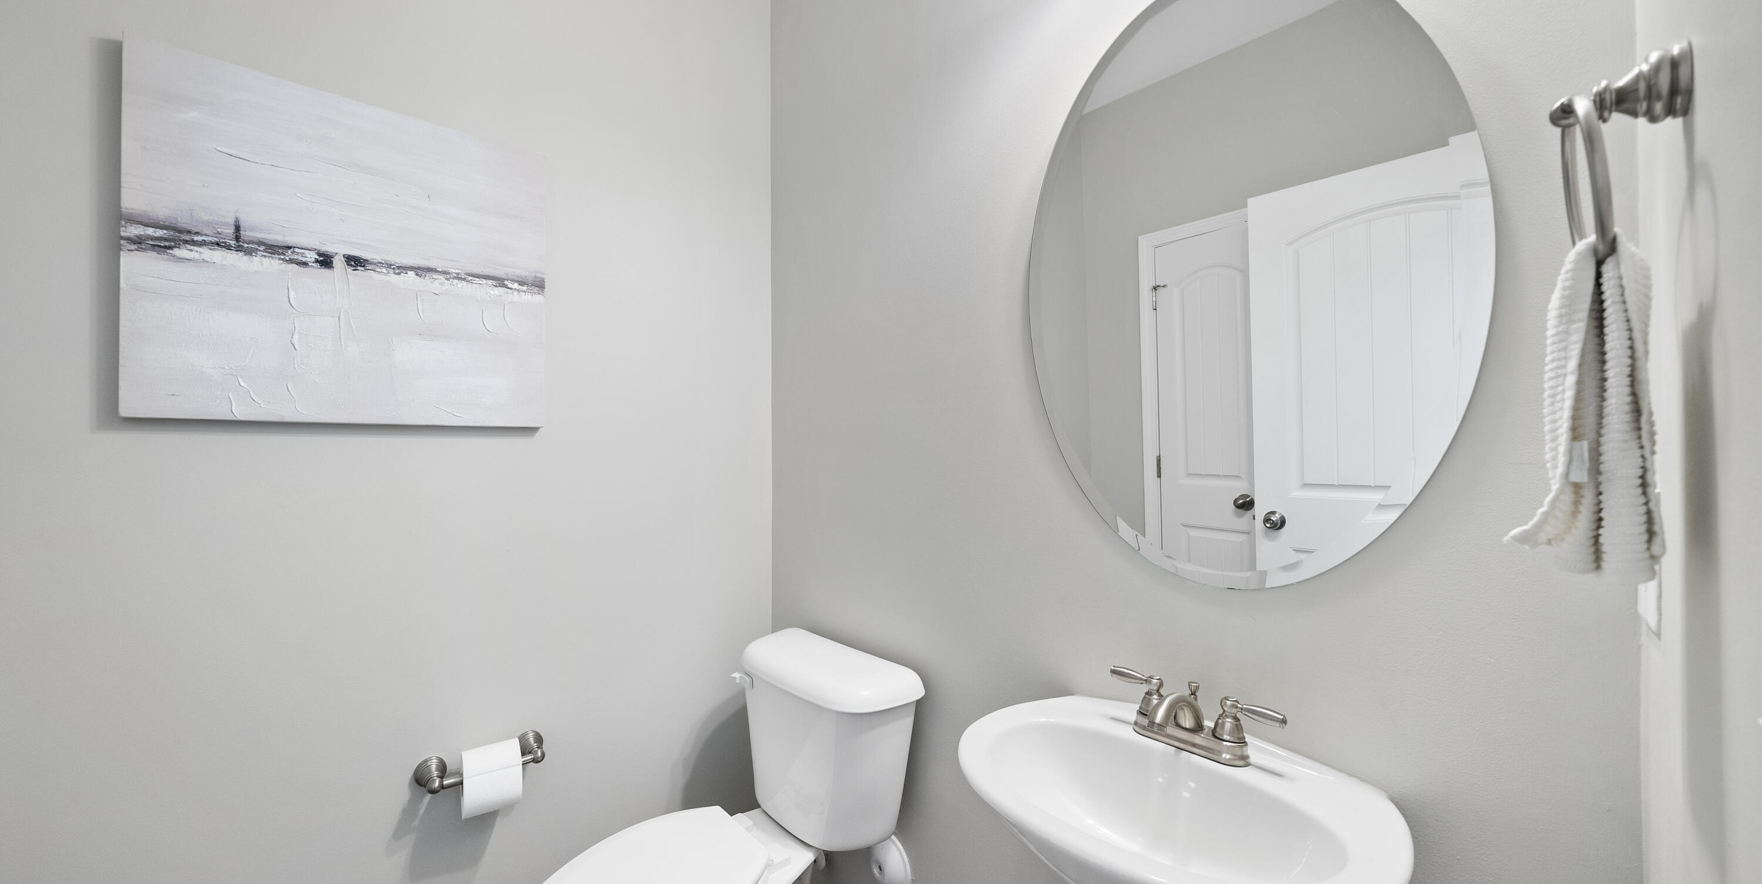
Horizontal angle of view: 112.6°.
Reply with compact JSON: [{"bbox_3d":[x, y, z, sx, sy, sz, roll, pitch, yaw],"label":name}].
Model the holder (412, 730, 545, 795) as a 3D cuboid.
[{"bbox_3d":[-0.812,0.663,1.206,0.234,0.058,0.085,0,0,-44],"label":"holder"}]

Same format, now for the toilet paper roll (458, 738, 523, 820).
[{"bbox_3d":[-0.785,0.677,1.190,0.102,0.122,0.122,0,0,-44],"label":"toilet paper roll"}]

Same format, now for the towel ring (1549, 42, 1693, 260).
[{"bbox_3d":[0.597,-0.230,0.481,0.150,0.165,0.075,0,0,-44],"label":"towel ring"}]

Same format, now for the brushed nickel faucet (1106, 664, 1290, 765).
[{"bbox_3d":[0.410,0.384,0.806,0.133,0.087,0.233,0,0,-44],"label":"brushed nickel faucet"}]

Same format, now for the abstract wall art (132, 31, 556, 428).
[{"bbox_3d":[-0.959,-0.330,1.106,0.576,0.590,0.035,0,0,-44],"label":"abstract wall art"}]

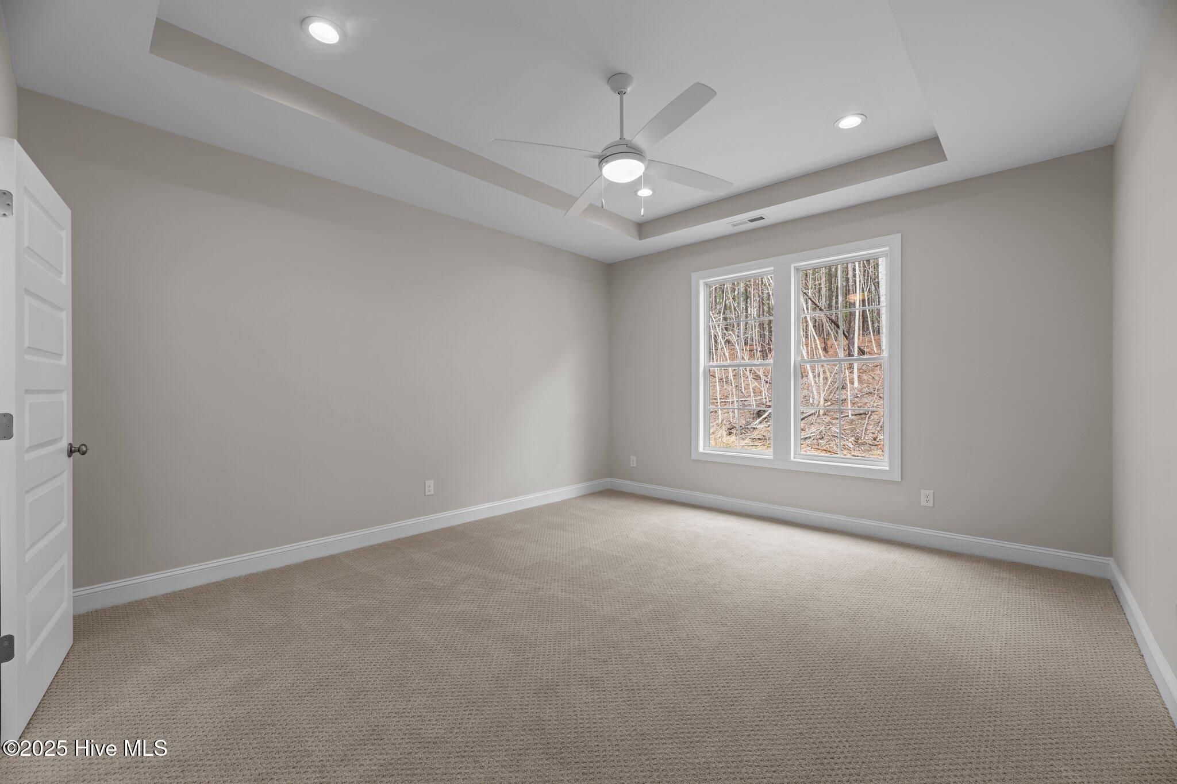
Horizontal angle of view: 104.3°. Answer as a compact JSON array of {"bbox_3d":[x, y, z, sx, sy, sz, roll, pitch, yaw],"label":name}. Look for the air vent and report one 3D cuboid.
[{"bbox_3d":[1.454,-1.546,4.166,0.350,0.022,0.148,0,1,42],"label":"air vent"}]

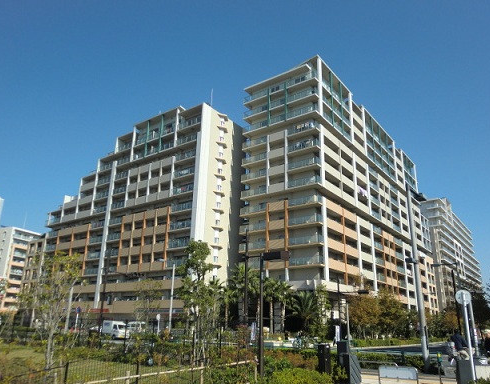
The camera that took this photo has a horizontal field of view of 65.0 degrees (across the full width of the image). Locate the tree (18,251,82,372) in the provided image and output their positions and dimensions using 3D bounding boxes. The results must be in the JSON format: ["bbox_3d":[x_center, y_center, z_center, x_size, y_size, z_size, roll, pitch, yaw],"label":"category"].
[{"bbox_3d":[-6.809,4.098,13.425,1.950,4.035,1.950,10,-20,-24],"label":"tree"}]

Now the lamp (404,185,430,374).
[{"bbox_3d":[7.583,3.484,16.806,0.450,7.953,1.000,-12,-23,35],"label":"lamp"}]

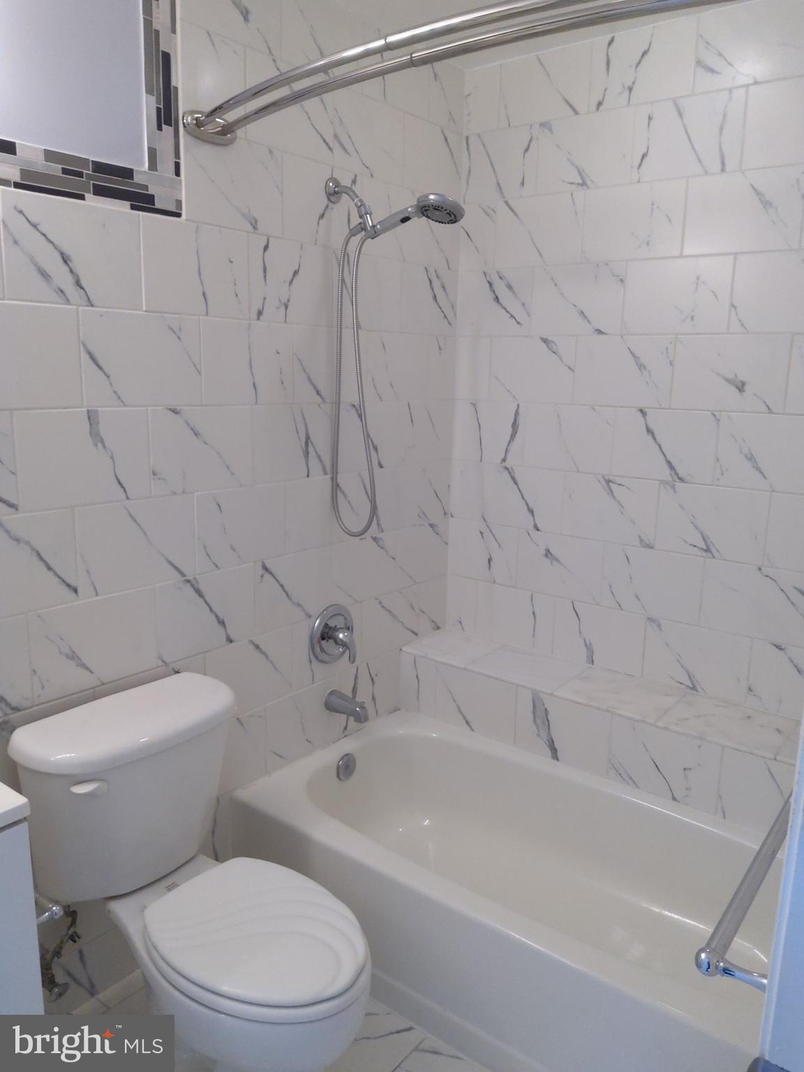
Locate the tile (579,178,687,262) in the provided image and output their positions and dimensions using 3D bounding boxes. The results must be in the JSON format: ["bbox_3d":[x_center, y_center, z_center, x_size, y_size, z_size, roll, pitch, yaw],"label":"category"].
[{"bbox_3d":[0.650,-0.881,2.268,0.299,0.202,0.010,10,15,37],"label":"tile"}]

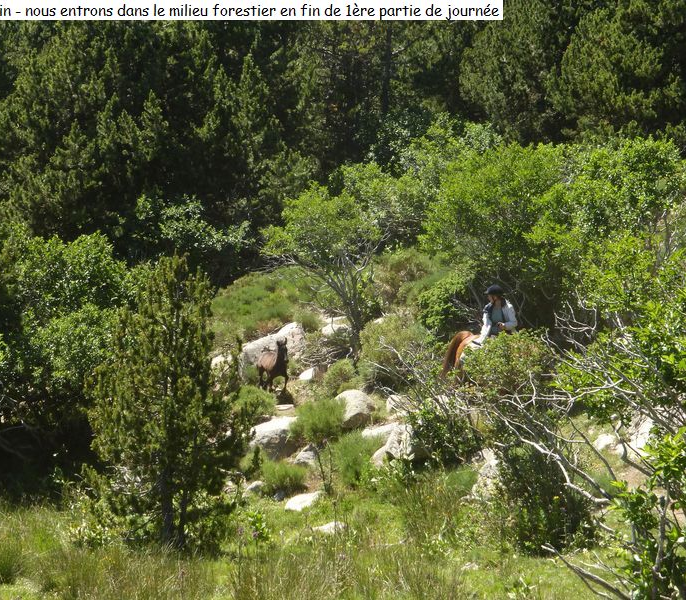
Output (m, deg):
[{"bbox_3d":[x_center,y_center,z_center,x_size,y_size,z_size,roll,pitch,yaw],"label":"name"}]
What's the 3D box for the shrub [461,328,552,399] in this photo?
[{"bbox_3d":[2.369,0.935,36.500,1.304,1.043,1.150,0,-1,0],"label":"shrub"}]

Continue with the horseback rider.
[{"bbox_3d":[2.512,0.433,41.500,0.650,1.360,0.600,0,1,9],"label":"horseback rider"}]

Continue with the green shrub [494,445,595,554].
[{"bbox_3d":[2.160,2.138,27.000,1.093,1.179,0.950,0,-1,0],"label":"green shrub"}]

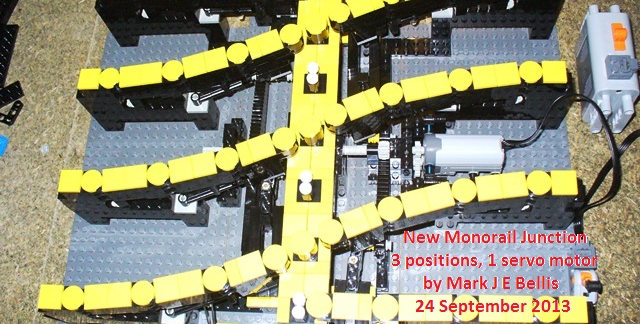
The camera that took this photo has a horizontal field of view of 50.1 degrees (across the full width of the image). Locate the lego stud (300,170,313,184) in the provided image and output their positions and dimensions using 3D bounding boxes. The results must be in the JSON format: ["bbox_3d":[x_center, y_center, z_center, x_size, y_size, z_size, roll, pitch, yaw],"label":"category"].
[{"bbox_3d":[-0.008,0.012,0.449,0.008,0.015,0.008,0,69,7],"label":"lego stud"}]

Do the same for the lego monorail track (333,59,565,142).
[{"bbox_3d":[0.093,-0.042,0.499,0.172,0.072,0.035,-10,68,3],"label":"lego monorail track"}]

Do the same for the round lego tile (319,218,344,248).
[{"bbox_3d":[0.007,0.045,0.439,0.016,0.004,0.016,-2,69,6],"label":"round lego tile"}]

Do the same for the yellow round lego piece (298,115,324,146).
[{"bbox_3d":[-0.006,-0.021,0.462,0.016,0.015,0.016,-2,69,6],"label":"yellow round lego piece"}]

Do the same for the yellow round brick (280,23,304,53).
[{"bbox_3d":[-0.019,-0.088,0.490,0.016,0.015,0.016,0,69,7],"label":"yellow round brick"}]

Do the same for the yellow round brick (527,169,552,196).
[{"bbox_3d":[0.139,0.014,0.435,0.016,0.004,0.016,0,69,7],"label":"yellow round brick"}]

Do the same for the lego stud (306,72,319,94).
[{"bbox_3d":[-0.004,-0.055,0.475,0.008,0.015,0.008,0,69,7],"label":"lego stud"}]

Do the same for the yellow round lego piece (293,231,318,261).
[{"bbox_3d":[-0.009,0.054,0.442,0.016,0.013,0.016,0,69,7],"label":"yellow round lego piece"}]

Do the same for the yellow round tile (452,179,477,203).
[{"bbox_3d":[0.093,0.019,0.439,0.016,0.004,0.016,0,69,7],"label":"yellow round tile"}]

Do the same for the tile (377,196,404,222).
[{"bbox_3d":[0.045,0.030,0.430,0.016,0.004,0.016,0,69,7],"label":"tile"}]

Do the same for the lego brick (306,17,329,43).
[{"bbox_3d":[-0.002,-0.098,0.500,0.016,0.013,0.016,0,69,7],"label":"lego brick"}]

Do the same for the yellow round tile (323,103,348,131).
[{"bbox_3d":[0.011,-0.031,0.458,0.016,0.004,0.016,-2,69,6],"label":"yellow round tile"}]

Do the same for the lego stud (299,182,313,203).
[{"bbox_3d":[-0.008,0.020,0.446,0.008,0.015,0.008,0,69,7],"label":"lego stud"}]

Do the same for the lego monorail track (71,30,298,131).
[{"bbox_3d":[-0.095,-0.054,0.526,0.172,0.072,0.036,-10,68,3],"label":"lego monorail track"}]

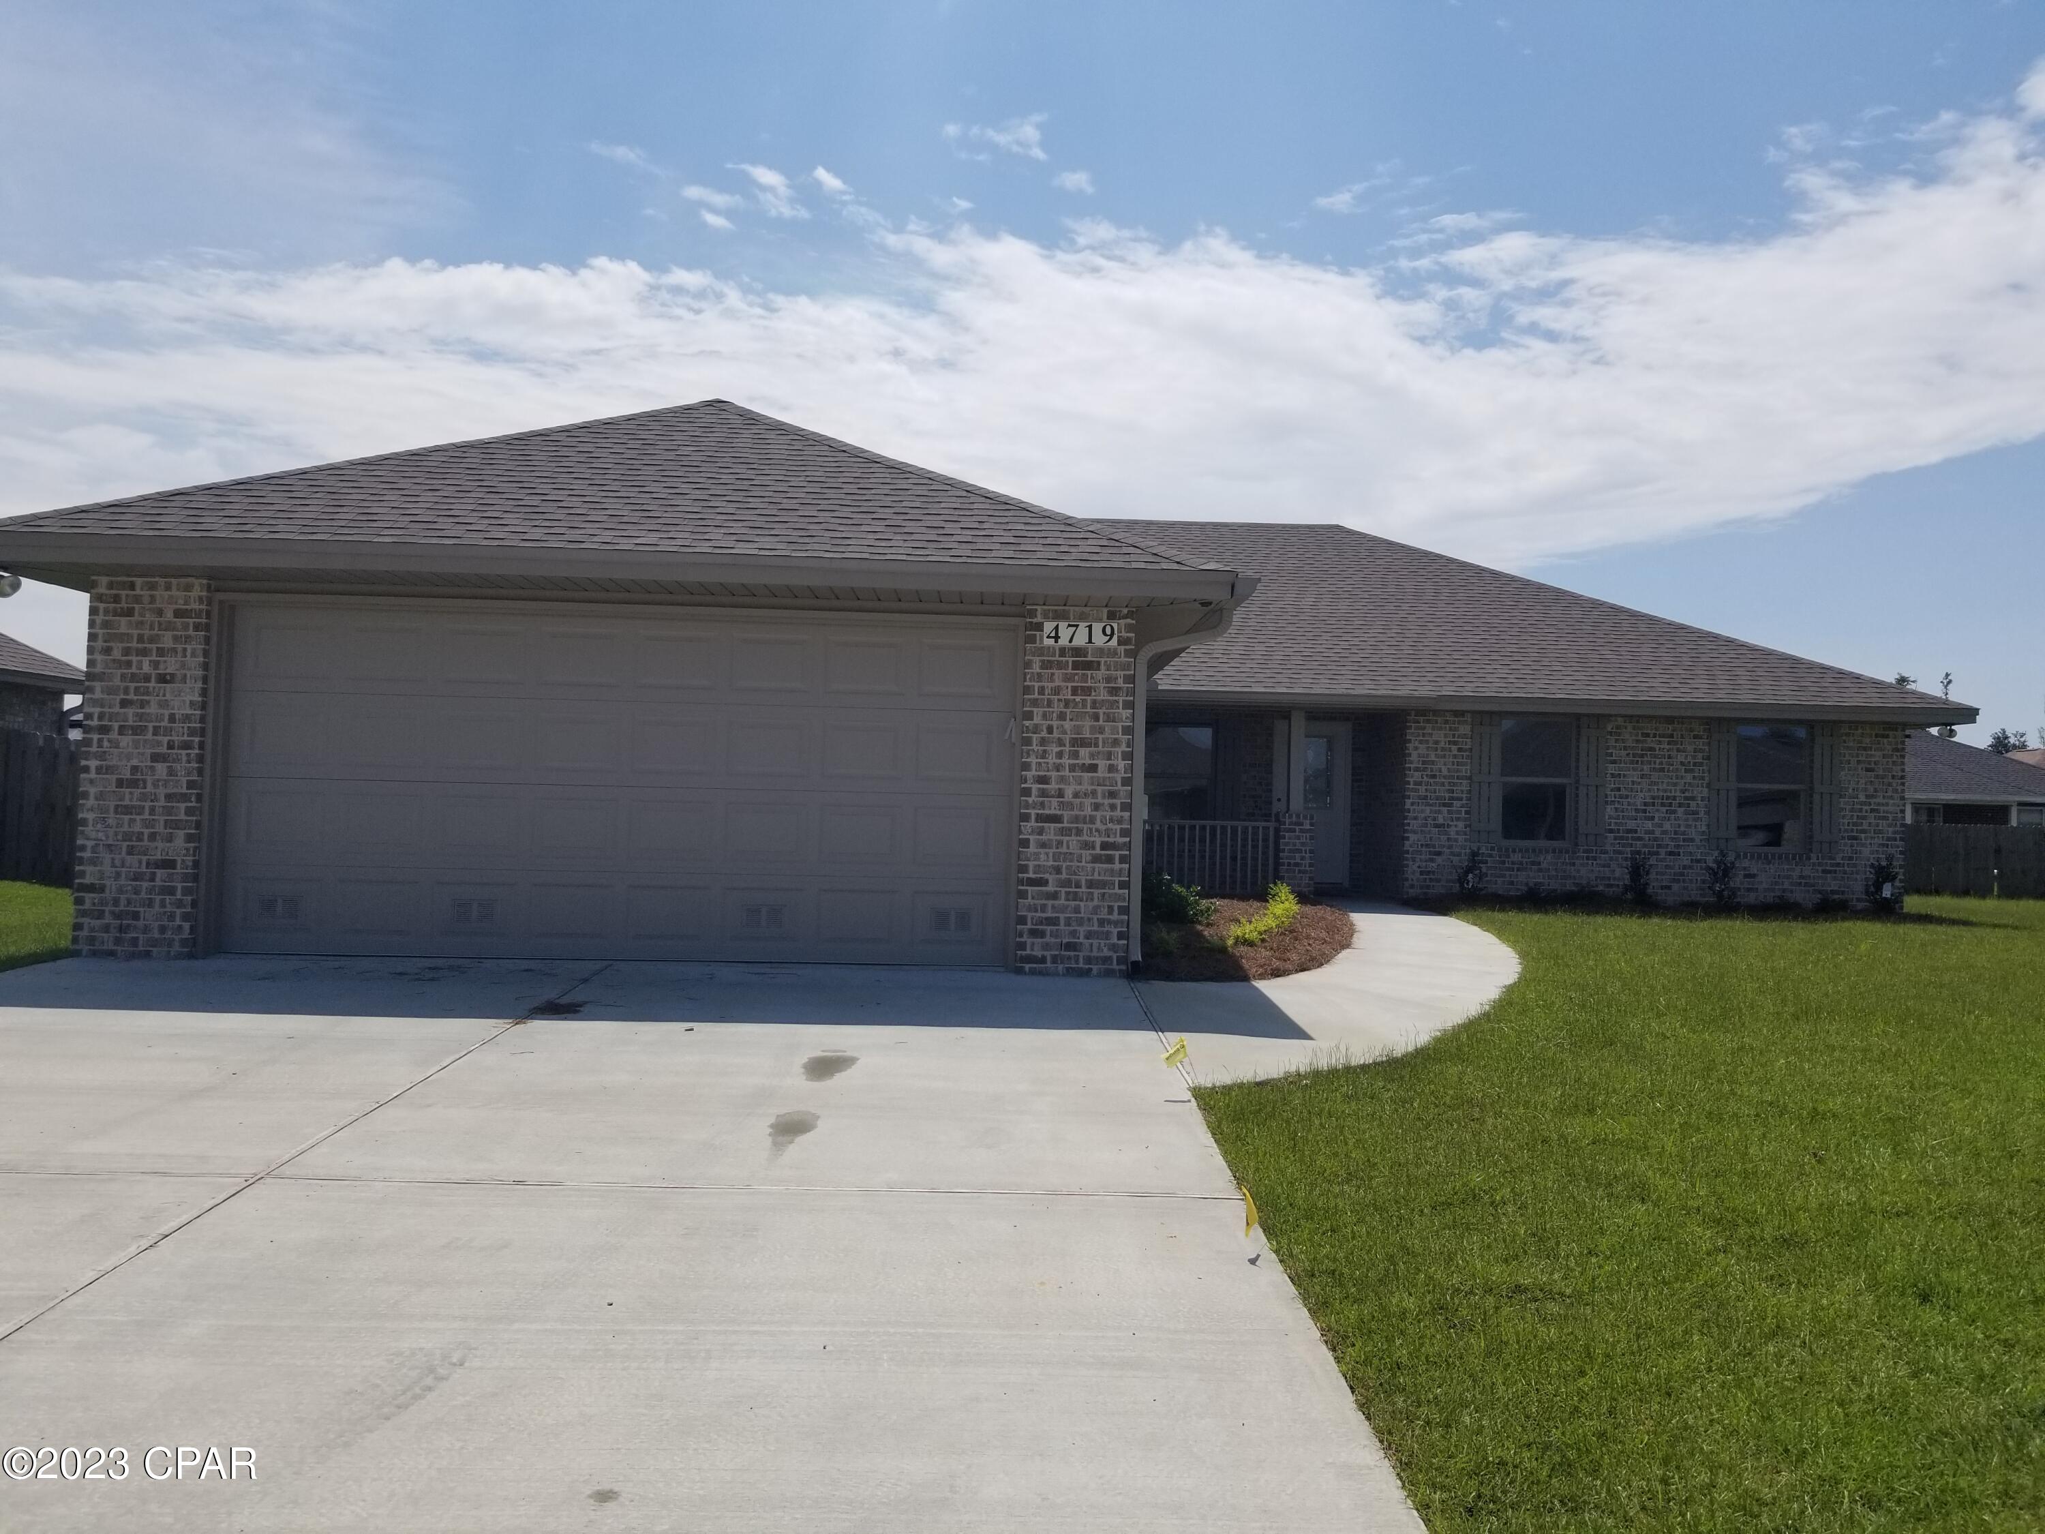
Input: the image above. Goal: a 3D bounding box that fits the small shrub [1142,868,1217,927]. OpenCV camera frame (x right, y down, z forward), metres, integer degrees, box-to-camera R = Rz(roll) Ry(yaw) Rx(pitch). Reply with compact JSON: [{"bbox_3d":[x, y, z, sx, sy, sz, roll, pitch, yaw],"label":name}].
[{"bbox_3d":[1.315,1.111,13.100,0.700,0.460,0.620,2,-1,-2],"label":"small shrub"}]

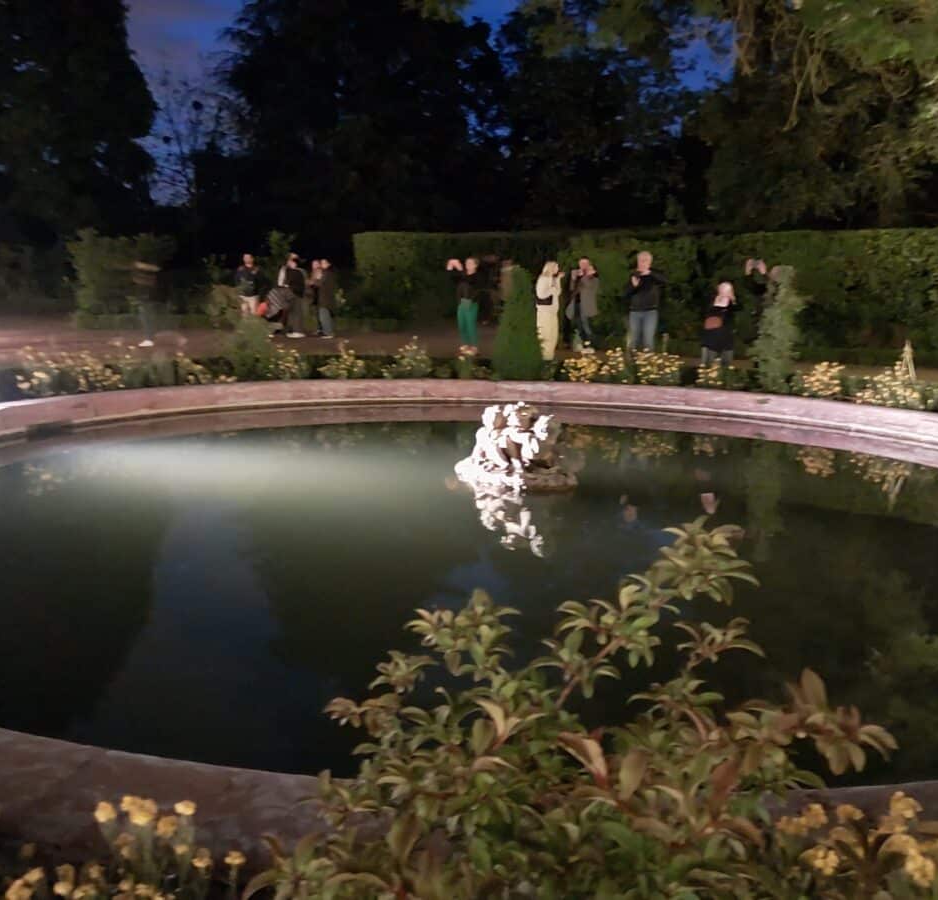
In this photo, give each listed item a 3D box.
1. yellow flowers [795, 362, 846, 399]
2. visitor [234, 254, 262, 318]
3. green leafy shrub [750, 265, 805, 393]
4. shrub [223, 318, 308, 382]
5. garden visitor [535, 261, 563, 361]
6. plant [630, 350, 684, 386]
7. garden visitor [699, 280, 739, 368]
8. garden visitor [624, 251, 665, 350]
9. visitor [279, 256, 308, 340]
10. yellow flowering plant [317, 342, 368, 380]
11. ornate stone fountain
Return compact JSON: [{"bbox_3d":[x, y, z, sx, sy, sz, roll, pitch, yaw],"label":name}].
[{"bbox_3d":[4.275,-0.853,10.983,0.660,0.452,0.580,5,12,21],"label":"yellow flowers"},{"bbox_3d":[-4.692,-3.295,19.161,0.560,1.740,0.400,0,10,-8],"label":"visitor"},{"bbox_3d":[3.864,-1.494,11.229,0.670,1.599,0.670,5,12,18],"label":"green leafy shrub"},{"bbox_3d":[-2.689,-1.355,11.951,1.050,0.770,0.800,-1,10,-13],"label":"shrub"},{"bbox_3d":[1.342,-2.266,14.802,0.480,1.639,0.460,7,13,27],"label":"garden visitor"},{"bbox_3d":[2.547,-1.132,12.171,0.680,0.450,0.600,3,10,12],"label":"plant"},{"bbox_3d":[3.438,-1.635,12.387,0.480,1.340,0.400,-5,12,-30],"label":"garden visitor"},{"bbox_3d":[2.792,-2.219,14.244,0.640,1.808,0.450,4,12,17],"label":"garden visitor"},{"bbox_3d":[-3.696,-3.216,18.844,0.560,1.767,0.420,-3,12,-16],"label":"visitor"},{"bbox_3d":[-1.703,-1.228,12.258,0.660,0.450,0.600,0,10,-8],"label":"yellow flowering plant"},{"bbox_3d":[0.351,-0.067,6.991,0.900,0.585,0.850,2,10,3],"label":"ornate stone fountain"}]

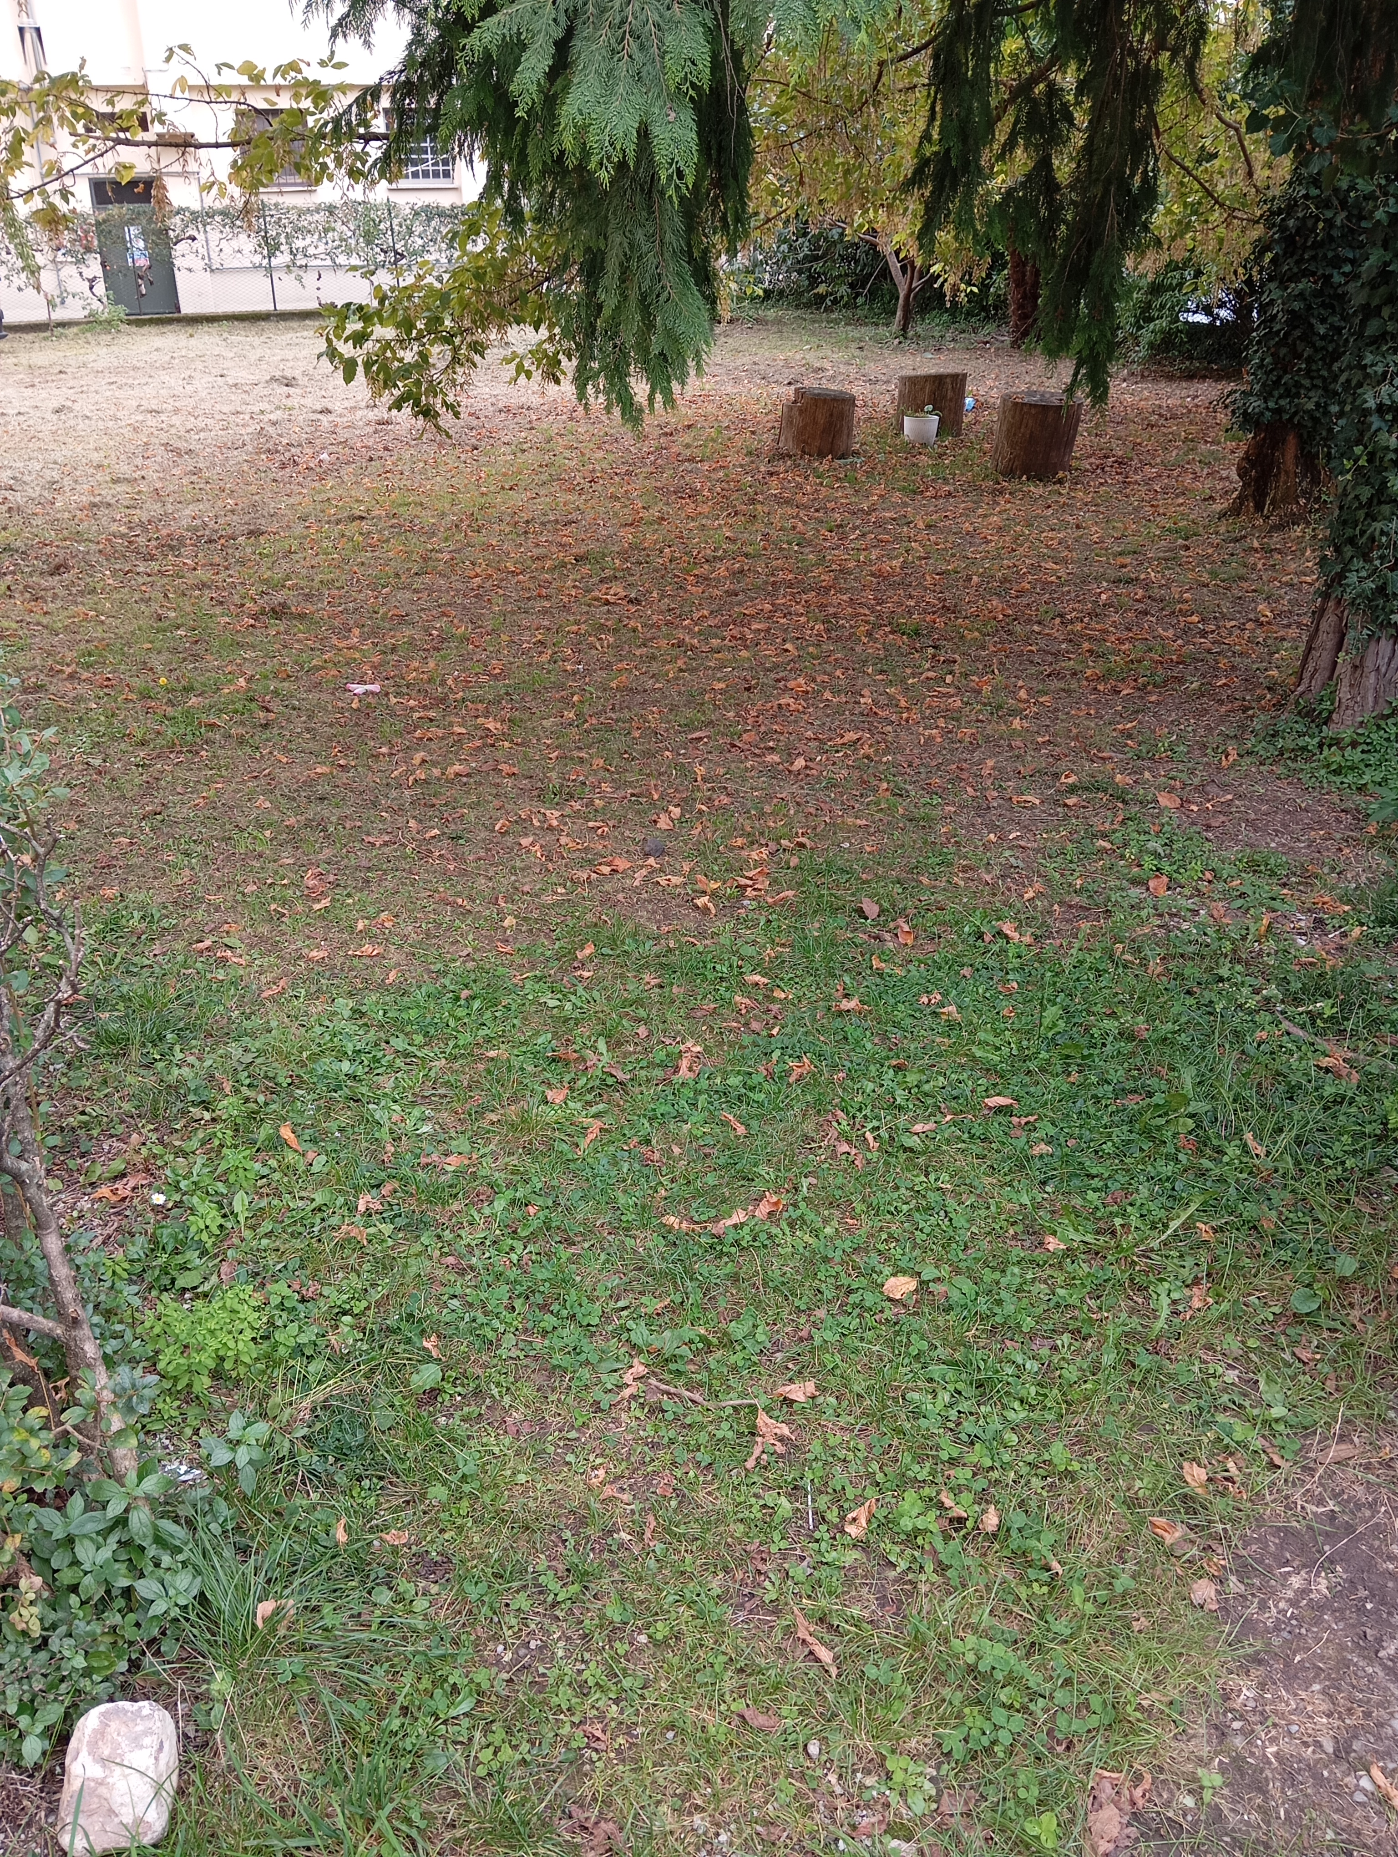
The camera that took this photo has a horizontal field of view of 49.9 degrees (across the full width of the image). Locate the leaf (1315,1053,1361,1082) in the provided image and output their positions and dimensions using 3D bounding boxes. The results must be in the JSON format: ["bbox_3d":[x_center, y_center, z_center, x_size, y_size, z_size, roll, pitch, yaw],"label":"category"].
[{"bbox_3d":[1.193,0.262,2.814,0.078,0.035,0.065,16,30,30],"label":"leaf"}]

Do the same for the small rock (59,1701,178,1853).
[{"bbox_3d":[-0.594,0.867,1.538,0.115,0.095,0.145,-5,26,-9],"label":"small rock"}]

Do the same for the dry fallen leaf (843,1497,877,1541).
[{"bbox_3d":[0.205,0.736,1.875,0.035,0.030,0.068,15,30,29],"label":"dry fallen leaf"}]

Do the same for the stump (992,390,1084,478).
[{"bbox_3d":[2.071,-3.024,9.148,0.540,0.450,0.540,5,26,11],"label":"stump"}]

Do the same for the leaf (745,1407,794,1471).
[{"bbox_3d":[0.093,0.678,1.996,0.065,0.030,0.110,6,27,13],"label":"leaf"}]

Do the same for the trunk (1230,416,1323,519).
[{"bbox_3d":[3.068,-2.438,7.836,0.500,0.520,0.460,9,27,19],"label":"trunk"}]

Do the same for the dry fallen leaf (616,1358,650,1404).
[{"bbox_3d":[-0.095,0.632,2.095,0.035,0.025,0.088,9,27,19],"label":"dry fallen leaf"}]

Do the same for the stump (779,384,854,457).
[{"bbox_3d":[0.786,-3.362,9.927,0.500,0.400,0.500,1,26,4],"label":"stump"}]

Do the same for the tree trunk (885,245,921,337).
[{"bbox_3d":[2.490,-7.771,18.234,0.400,1.080,0.350,3,26,7],"label":"tree trunk"}]

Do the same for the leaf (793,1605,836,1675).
[{"bbox_3d":[0.133,0.813,1.717,0.040,0.025,0.094,-12,28,-23],"label":"leaf"}]

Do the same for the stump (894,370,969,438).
[{"bbox_3d":[1.657,-3.742,10.697,0.480,0.400,0.480,3,26,8],"label":"stump"}]

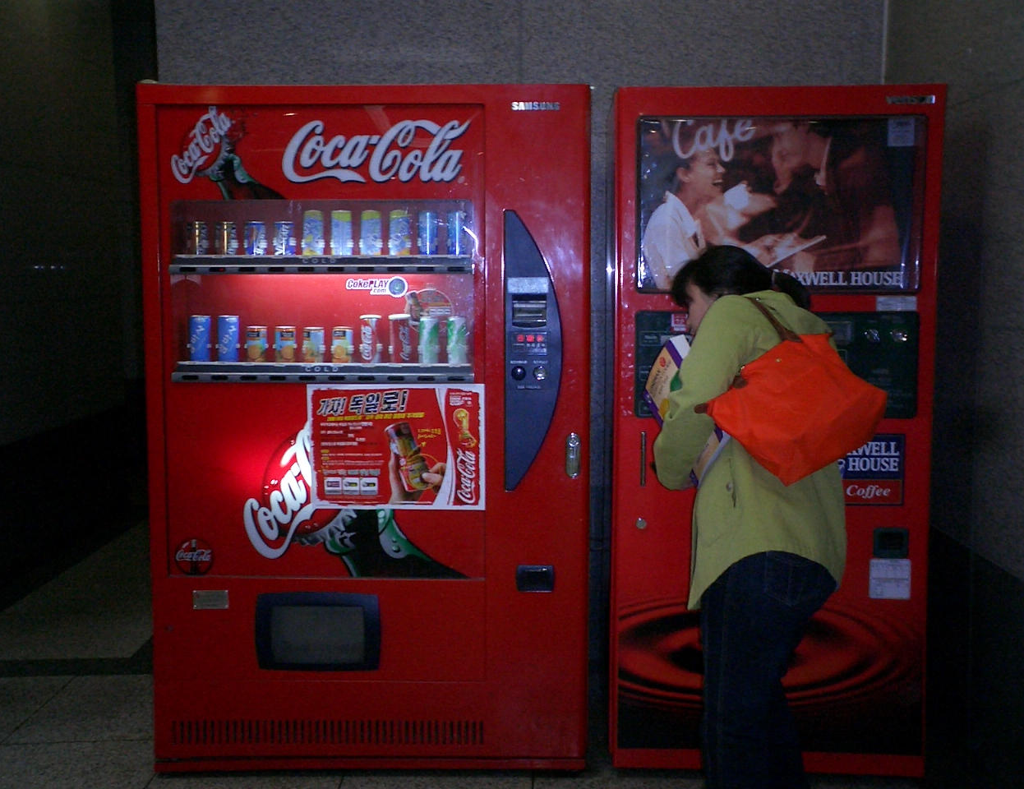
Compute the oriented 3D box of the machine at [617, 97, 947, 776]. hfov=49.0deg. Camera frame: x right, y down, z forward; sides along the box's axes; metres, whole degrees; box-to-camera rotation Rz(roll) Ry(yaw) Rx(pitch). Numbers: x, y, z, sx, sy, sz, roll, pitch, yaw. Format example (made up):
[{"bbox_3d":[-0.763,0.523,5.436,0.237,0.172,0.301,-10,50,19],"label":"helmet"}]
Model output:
[{"bbox_3d":[0.698,0.100,3.220,0.840,1.830,0.540,0,5,2],"label":"machine"}]

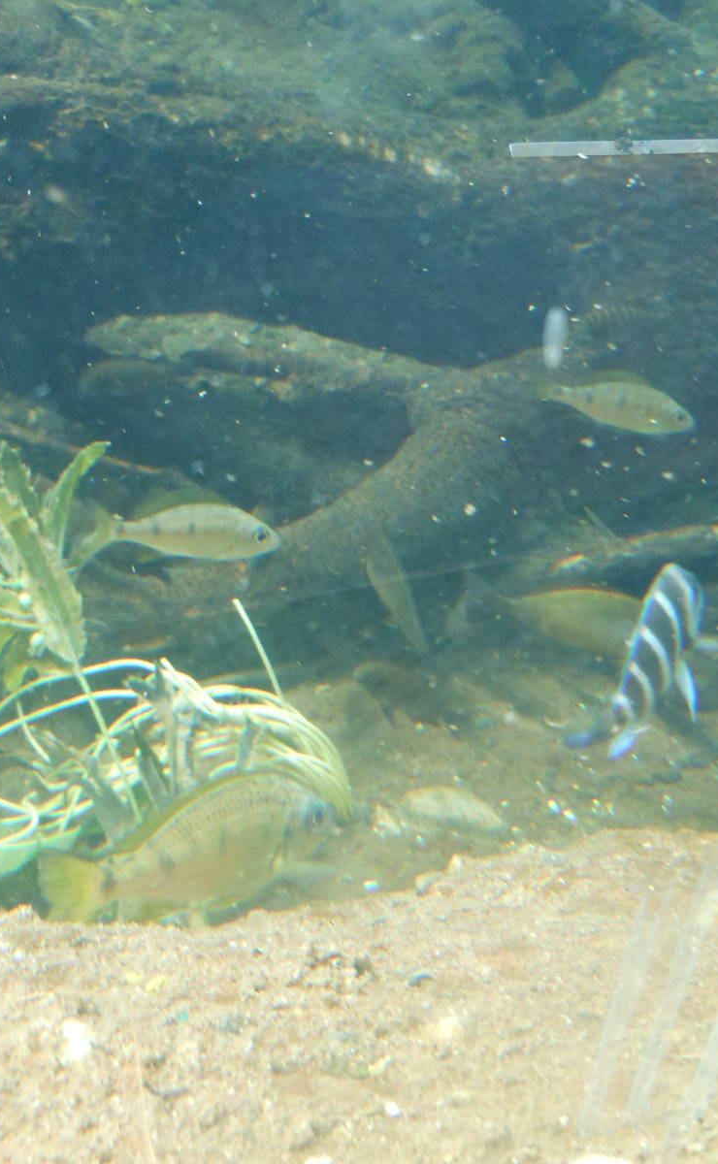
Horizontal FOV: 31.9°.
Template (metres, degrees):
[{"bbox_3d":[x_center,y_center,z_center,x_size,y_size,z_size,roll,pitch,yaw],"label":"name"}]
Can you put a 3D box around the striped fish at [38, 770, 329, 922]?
[{"bbox_3d":[-0.149,0.234,1.100,0.270,0.105,0.050,-12,16,-24],"label":"striped fish"}]

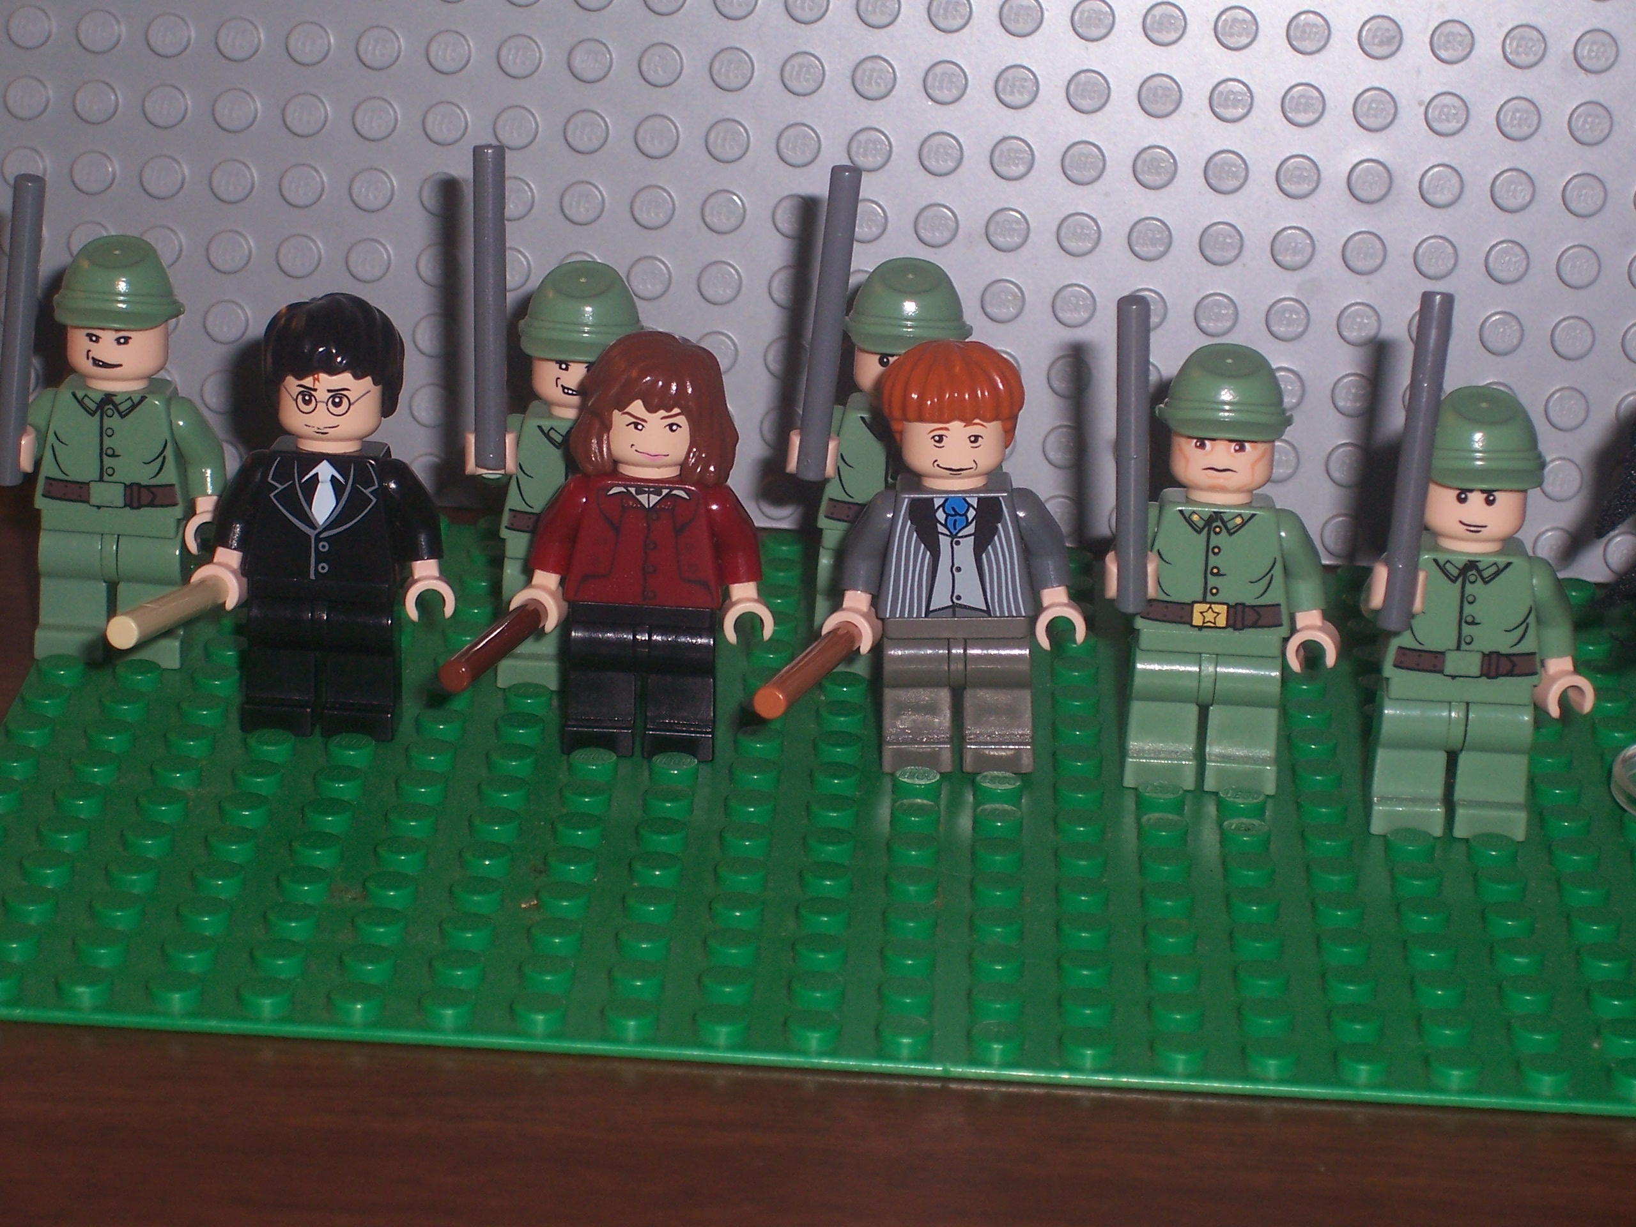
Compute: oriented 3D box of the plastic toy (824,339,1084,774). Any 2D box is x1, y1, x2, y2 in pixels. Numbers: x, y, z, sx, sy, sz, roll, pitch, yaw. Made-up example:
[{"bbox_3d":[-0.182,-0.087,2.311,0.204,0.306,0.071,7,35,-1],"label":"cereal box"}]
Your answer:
[{"bbox_3d":[0.013,-0.005,0.476,0.025,0.044,0.015,-1,21,3],"label":"plastic toy"}]

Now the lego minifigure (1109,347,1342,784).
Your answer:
[{"bbox_3d":[0.040,-0.003,0.473,0.024,0.044,0.020,3,21,1],"label":"lego minifigure"}]

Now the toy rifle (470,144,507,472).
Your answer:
[{"bbox_3d":[-0.032,-0.030,0.477,0.003,0.032,0.003,1,14,2],"label":"toy rifle"}]

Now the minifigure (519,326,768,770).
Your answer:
[{"bbox_3d":[-0.017,-0.007,0.477,0.025,0.043,0.015,3,21,1],"label":"minifigure"}]

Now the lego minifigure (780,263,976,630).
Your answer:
[{"bbox_3d":[0.009,-0.014,0.496,0.024,0.044,0.020,3,21,1],"label":"lego minifigure"}]

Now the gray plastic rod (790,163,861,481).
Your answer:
[{"bbox_3d":[0.001,-0.029,0.483,0.003,0.032,0.003,7,19,0],"label":"gray plastic rod"}]

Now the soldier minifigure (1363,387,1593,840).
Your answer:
[{"bbox_3d":[0.063,0.001,0.465,0.024,0.044,0.020,3,21,1],"label":"soldier minifigure"}]

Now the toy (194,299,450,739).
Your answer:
[{"bbox_3d":[-0.048,-0.009,0.477,0.025,0.045,0.015,3,21,1],"label":"toy"}]

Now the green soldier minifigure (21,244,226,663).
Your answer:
[{"bbox_3d":[-0.071,-0.016,0.490,0.024,0.044,0.020,3,21,1],"label":"green soldier minifigure"}]

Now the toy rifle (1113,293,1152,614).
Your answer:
[{"bbox_3d":[0.030,-0.015,0.460,0.003,0.032,0.003,0,26,2],"label":"toy rifle"}]

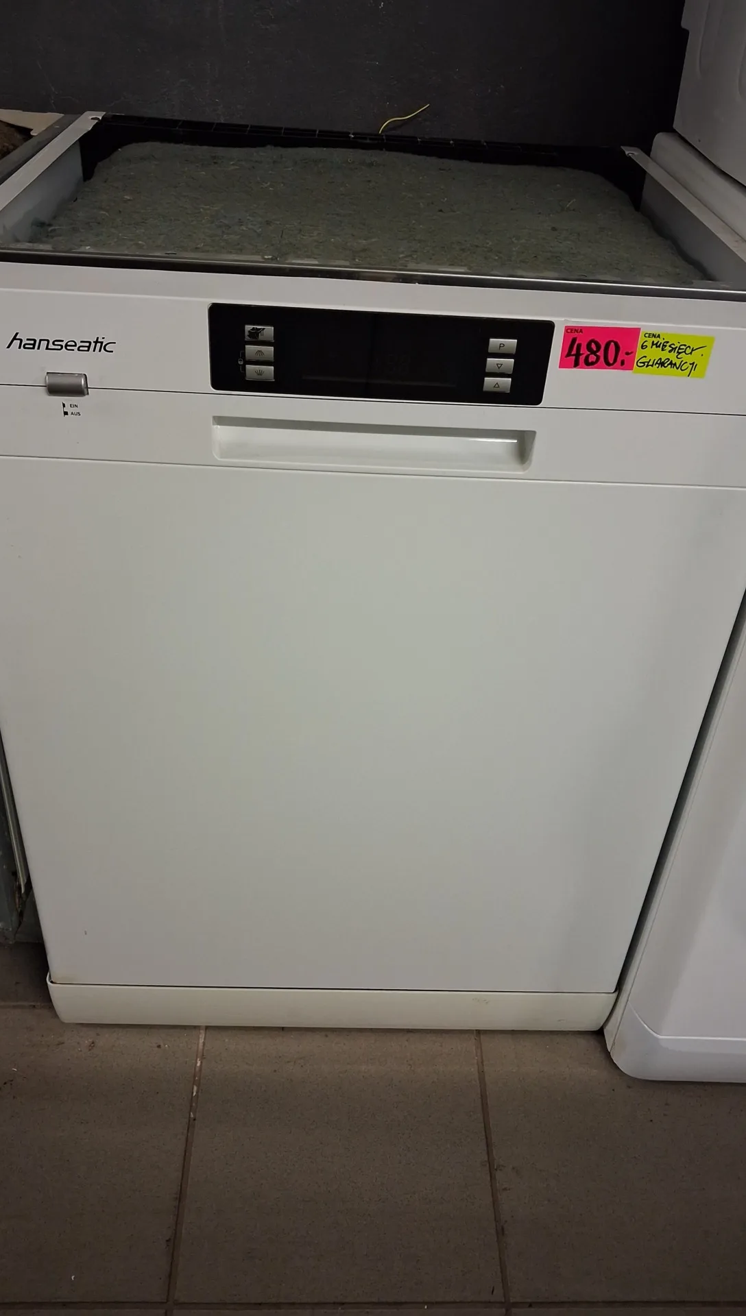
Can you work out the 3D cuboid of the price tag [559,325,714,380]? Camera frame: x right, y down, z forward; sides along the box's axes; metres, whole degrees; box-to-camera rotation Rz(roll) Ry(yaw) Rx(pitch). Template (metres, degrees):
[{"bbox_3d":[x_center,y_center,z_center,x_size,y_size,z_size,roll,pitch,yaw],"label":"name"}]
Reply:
[{"bbox_3d":[0.176,-0.204,0.685,0.102,0.032,0.002,2,36,-3],"label":"price tag"}]

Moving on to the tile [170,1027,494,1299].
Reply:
[{"bbox_3d":[-0.034,0.490,1.037,0.297,0.009,0.297,2,36,-3],"label":"tile"}]

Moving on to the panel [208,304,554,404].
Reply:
[{"bbox_3d":[0.005,-0.202,0.684,0.224,0.058,0.010,2,36,-3],"label":"panel"}]

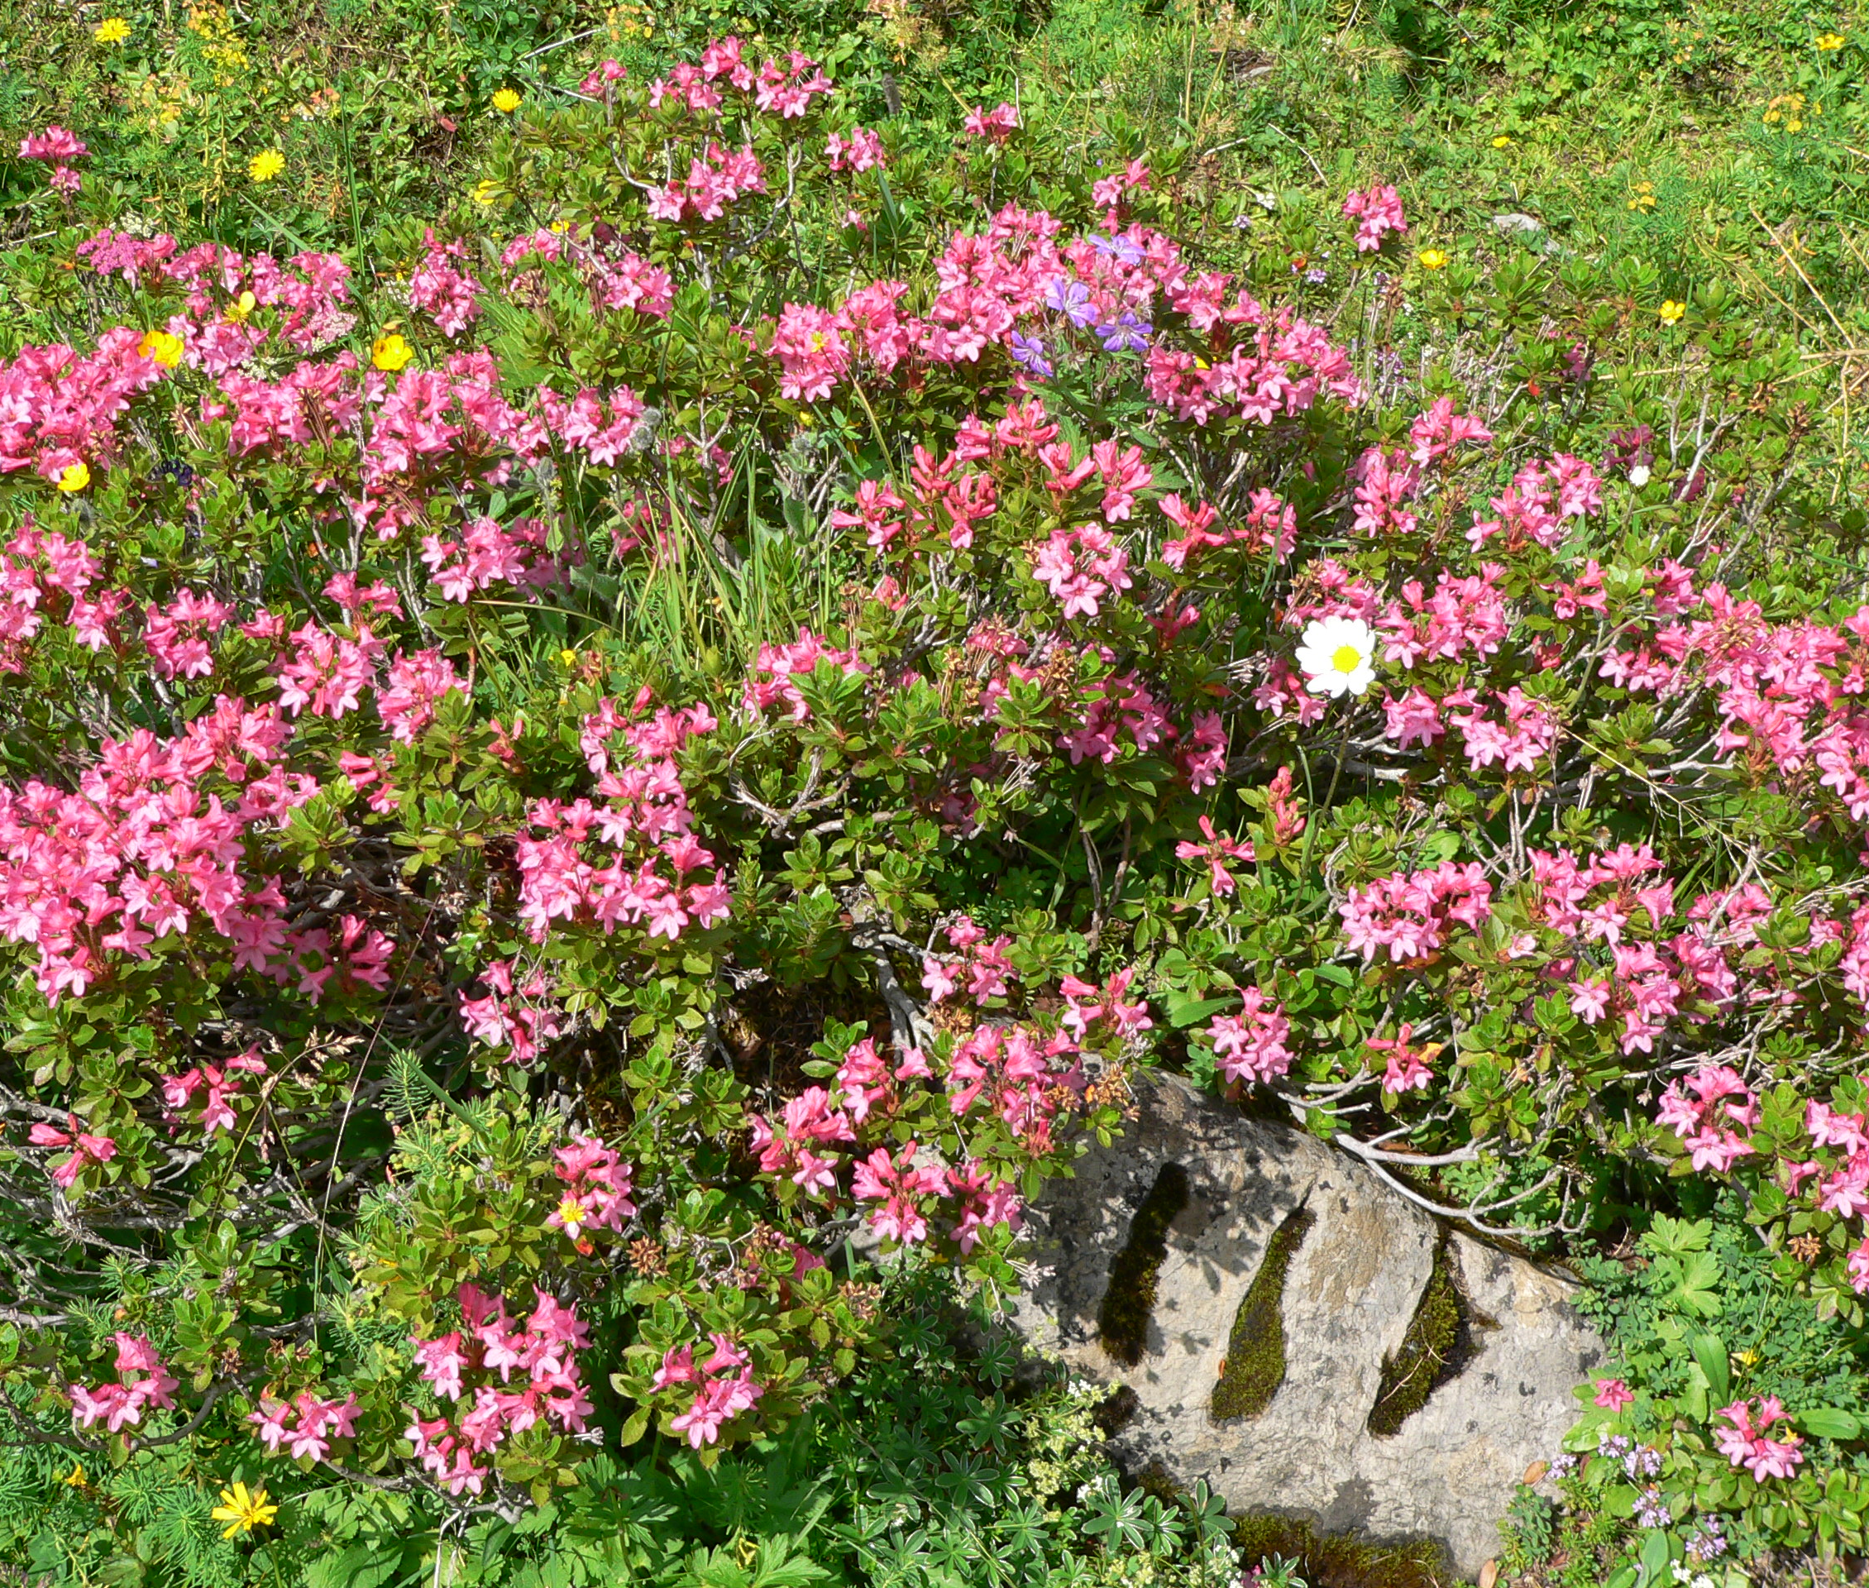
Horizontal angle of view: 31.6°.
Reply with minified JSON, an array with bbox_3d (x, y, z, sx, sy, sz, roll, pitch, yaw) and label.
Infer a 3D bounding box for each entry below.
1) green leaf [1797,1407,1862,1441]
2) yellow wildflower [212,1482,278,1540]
[{"bbox_3d":[0.419,0.295,1.550,0.032,0.006,0.015,6,50,6],"label":"green leaf"},{"bbox_3d":[-0.314,0.326,1.500,0.030,0.013,0.029,3,38,-1],"label":"yellow wildflower"}]

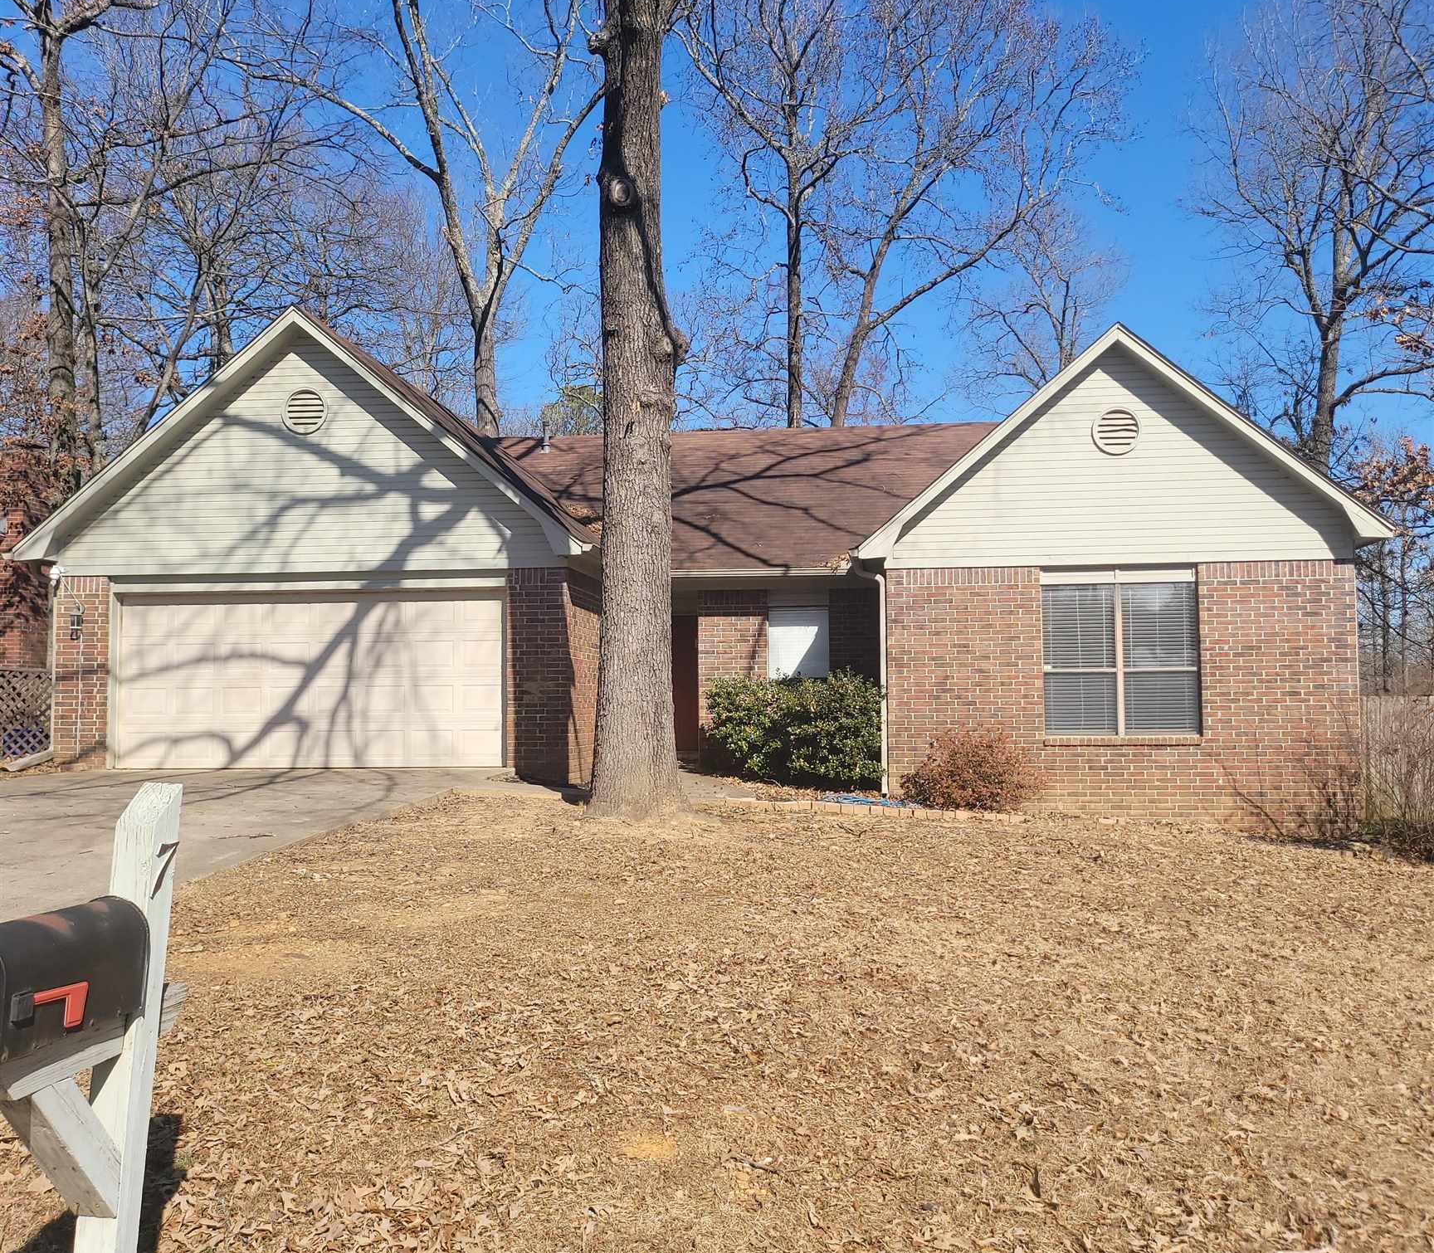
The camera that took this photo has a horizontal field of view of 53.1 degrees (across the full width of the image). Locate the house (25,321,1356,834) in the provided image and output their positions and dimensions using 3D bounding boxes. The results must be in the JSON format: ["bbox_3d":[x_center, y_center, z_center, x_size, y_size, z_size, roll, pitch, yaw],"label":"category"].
[{"bbox_3d":[0.269,-0.496,22.719,16.550,6.150,12.550,-1,-3,7],"label":"house"}]

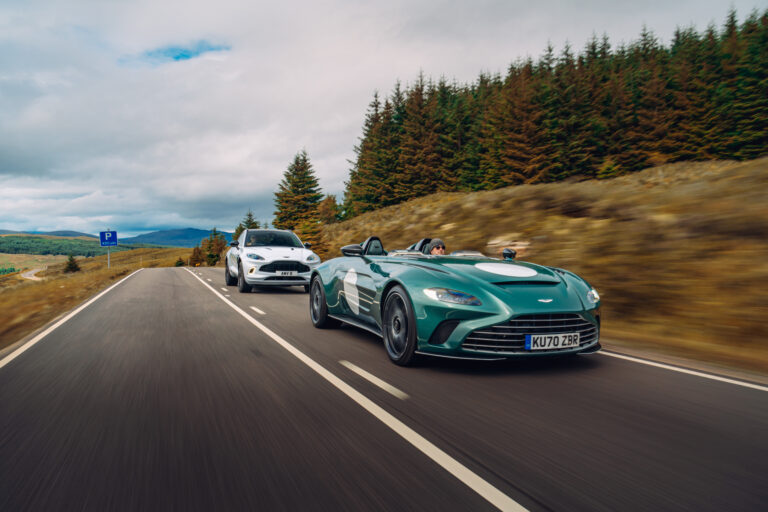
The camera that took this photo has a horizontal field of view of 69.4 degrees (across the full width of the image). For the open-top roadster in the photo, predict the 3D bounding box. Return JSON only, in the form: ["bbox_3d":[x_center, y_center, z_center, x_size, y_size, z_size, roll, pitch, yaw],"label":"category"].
[{"bbox_3d":[0.475,0.368,6.375,2.000,1.170,4.470,0,0,-22],"label":"open-top roadster"}]

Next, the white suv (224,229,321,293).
[{"bbox_3d":[-3.315,0.099,15.889,2.060,1.680,5.040,0,0,-22],"label":"white suv"}]

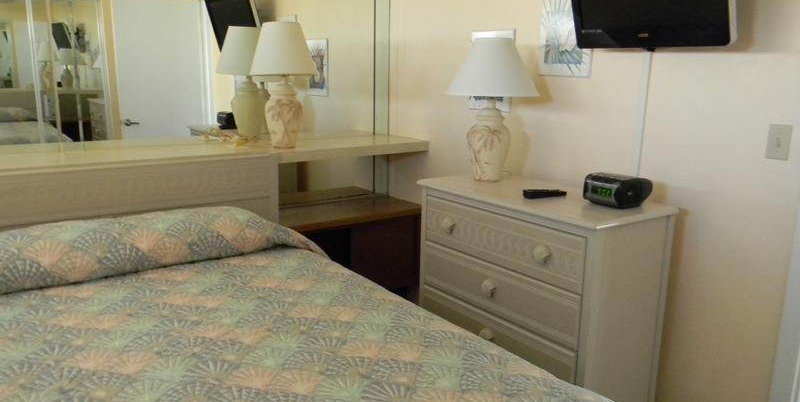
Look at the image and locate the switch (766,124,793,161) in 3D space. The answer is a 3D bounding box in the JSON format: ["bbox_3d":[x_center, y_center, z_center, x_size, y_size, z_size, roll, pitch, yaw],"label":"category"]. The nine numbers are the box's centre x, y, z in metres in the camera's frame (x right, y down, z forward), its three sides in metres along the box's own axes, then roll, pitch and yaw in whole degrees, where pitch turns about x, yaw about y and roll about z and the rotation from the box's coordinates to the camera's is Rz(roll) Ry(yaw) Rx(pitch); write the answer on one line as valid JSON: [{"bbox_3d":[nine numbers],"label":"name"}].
[{"bbox_3d":[1.205,-0.186,2.063,0.015,0.114,0.071,-8,14,-36],"label":"switch"}]

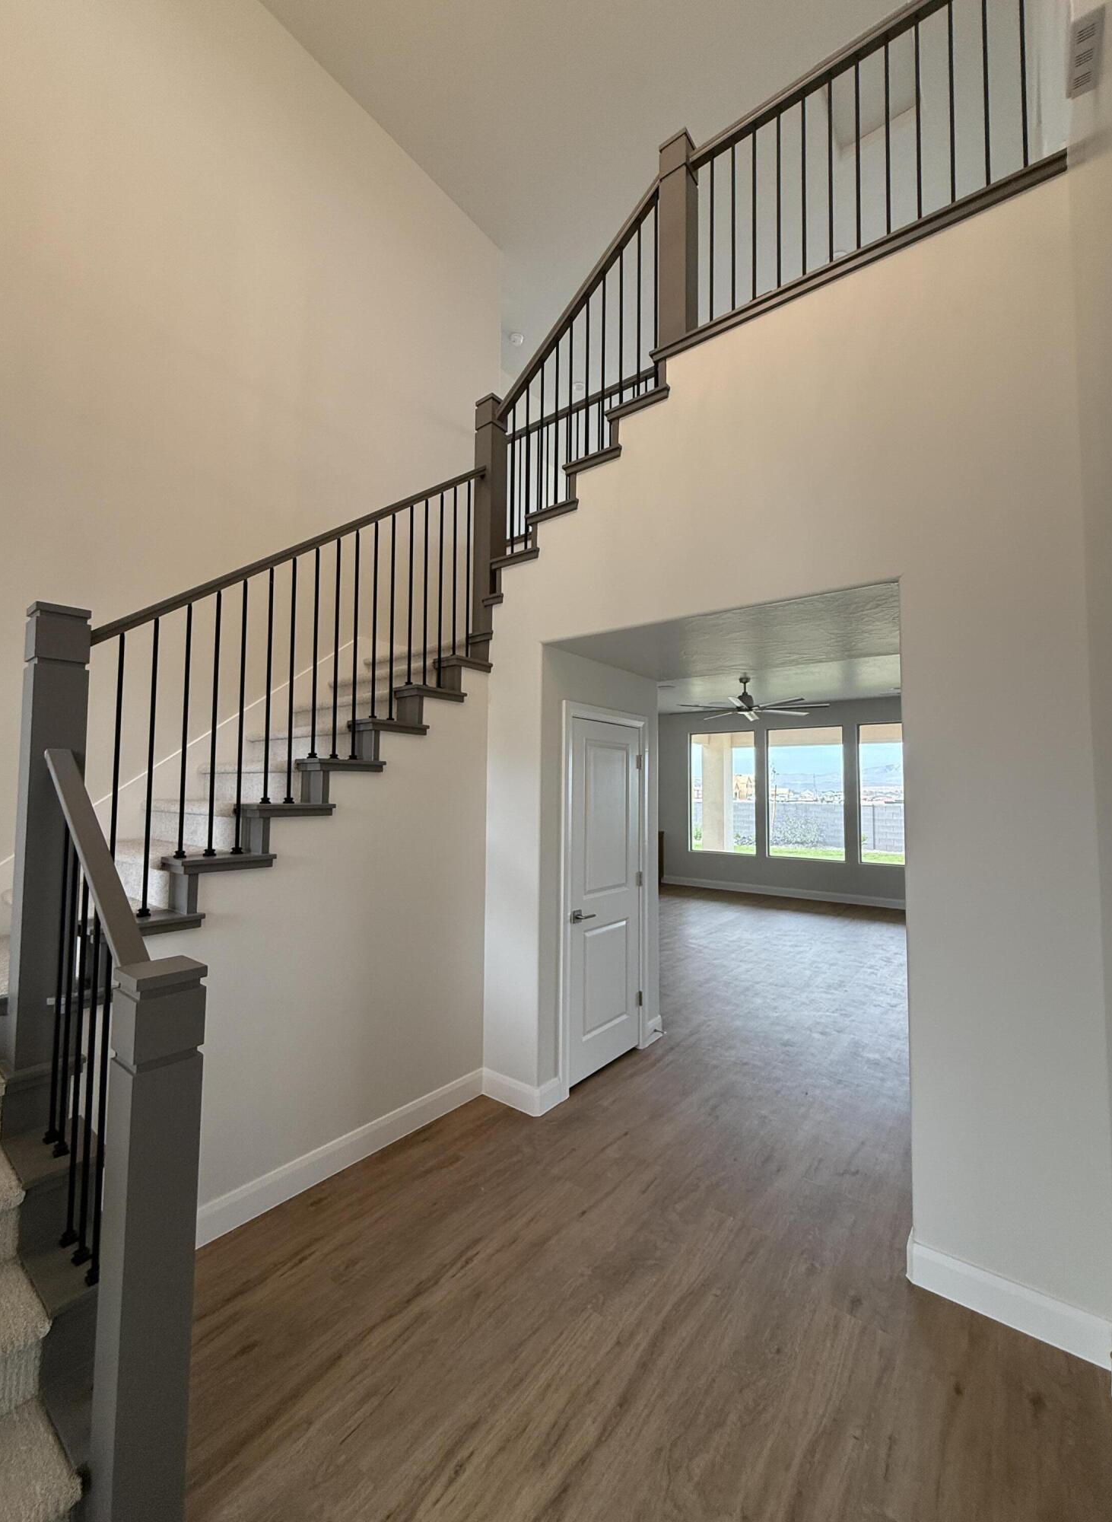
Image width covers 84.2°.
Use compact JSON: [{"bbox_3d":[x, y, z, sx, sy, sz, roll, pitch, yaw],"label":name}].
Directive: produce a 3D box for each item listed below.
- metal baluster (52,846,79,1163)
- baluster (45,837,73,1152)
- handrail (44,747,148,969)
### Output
[{"bbox_3d":[-1.401,0.633,1.772,0.031,0.966,0.031,-2,-3,38],"label":"metal baluster"},{"bbox_3d":[-1.471,0.604,1.827,0.031,1.028,0.031,-2,-3,38],"label":"baluster"},{"bbox_3d":[-1.269,0.265,1.685,1.000,0.046,0.063,42,22,32],"label":"handrail"}]

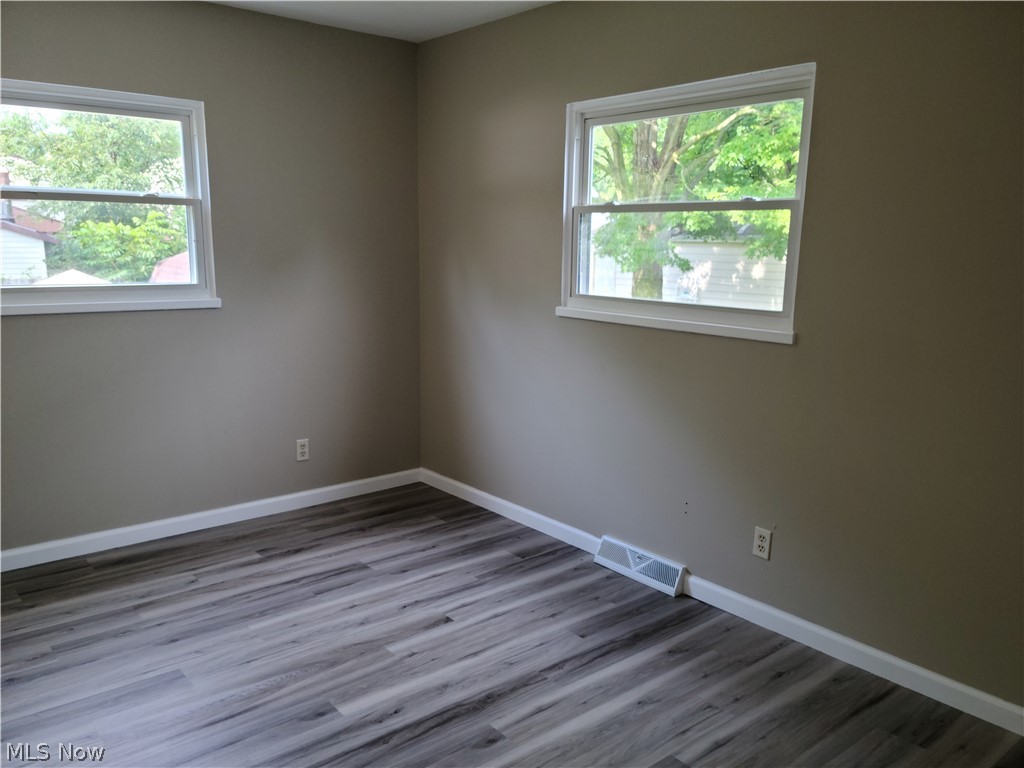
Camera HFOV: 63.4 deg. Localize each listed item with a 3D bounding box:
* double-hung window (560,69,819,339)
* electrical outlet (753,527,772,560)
[{"bbox_3d":[0.639,-0.695,3.315,0.100,0.942,1.237,-8,13,-39],"label":"double-hung window"},{"bbox_3d":[0.945,0.600,3.119,0.010,0.115,0.070,-8,13,-39],"label":"electrical outlet"}]

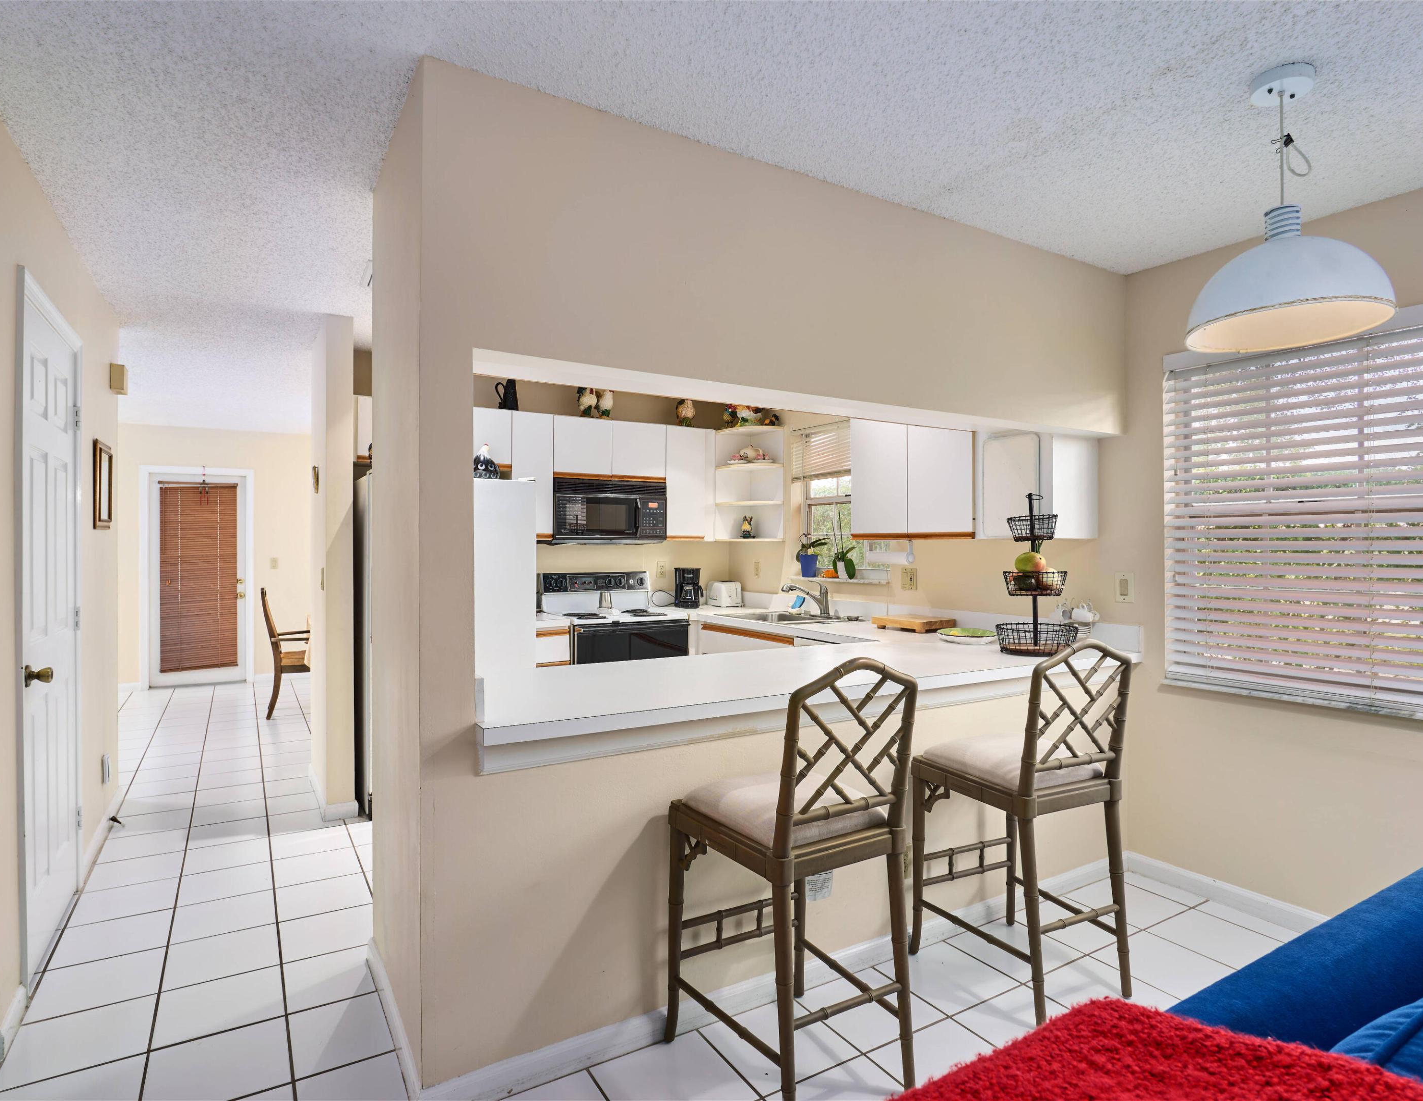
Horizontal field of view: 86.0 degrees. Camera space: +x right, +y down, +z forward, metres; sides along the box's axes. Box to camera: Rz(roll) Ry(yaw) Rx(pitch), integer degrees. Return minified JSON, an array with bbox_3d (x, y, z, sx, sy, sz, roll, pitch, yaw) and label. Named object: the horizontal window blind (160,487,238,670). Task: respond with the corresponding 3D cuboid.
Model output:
[{"bbox_3d":[-4.989,0.265,7.436,0.649,1.806,0.050,0,0,-32],"label":"horizontal window blind"}]

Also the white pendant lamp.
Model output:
[{"bbox_3d":[1.368,-0.828,1.821,0.403,0.591,0.403,0,0,0],"label":"white pendant lamp"}]

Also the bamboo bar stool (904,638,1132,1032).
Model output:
[{"bbox_3d":[0.967,0.783,2.390,0.459,1.064,0.534,0,0,-29],"label":"bamboo bar stool"}]

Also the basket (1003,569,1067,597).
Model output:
[{"bbox_3d":[1.338,0.136,3.154,0.245,0.109,0.245,0,0,0],"label":"basket"}]

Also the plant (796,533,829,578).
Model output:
[{"bbox_3d":[0.668,0.034,5.057,0.181,0.296,0.202,0,0,-31],"label":"plant"}]

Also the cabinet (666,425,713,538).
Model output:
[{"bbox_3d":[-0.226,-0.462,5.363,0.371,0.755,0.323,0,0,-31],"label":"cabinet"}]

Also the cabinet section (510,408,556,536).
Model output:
[{"bbox_3d":[-1.151,-0.442,4.697,0.264,0.761,0.320,0,0,-31],"label":"cabinet section"}]

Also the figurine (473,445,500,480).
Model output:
[{"bbox_3d":[-1.261,-0.491,4.283,0.146,0.203,0.146,0,0,-31],"label":"figurine"}]

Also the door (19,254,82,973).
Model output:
[{"bbox_3d":[-2.257,0.275,2.605,0.060,2.081,0.806,0,0,-32],"label":"door"}]

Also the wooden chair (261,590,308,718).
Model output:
[{"bbox_3d":[-3.375,0.806,6.322,0.595,1.018,0.564,0,0,-27],"label":"wooden chair"}]

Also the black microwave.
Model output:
[{"bbox_3d":[-0.729,-0.269,5.021,0.778,0.417,0.403,0,0,-31],"label":"black microwave"}]

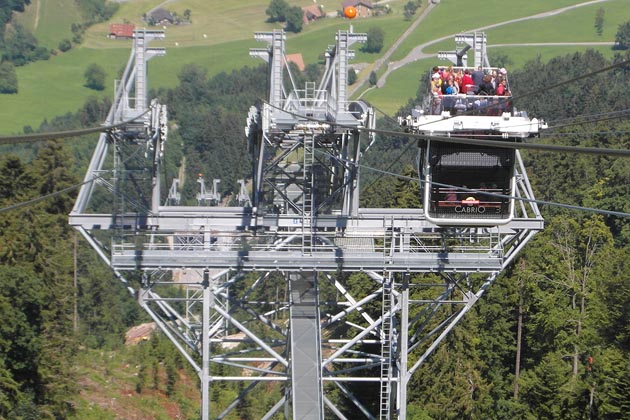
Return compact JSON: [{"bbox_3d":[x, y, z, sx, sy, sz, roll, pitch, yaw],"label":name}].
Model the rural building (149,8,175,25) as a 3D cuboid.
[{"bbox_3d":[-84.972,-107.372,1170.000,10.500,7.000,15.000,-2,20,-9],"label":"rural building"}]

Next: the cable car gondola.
[{"bbox_3d":[5.661,-2.214,75.000,4.900,4.700,4.000,0,20,-3],"label":"cable car gondola"}]

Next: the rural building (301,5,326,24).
[{"bbox_3d":[-2.134,-104.010,1120.000,10.500,7.200,11.500,10,22,22],"label":"rural building"}]

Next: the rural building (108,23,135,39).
[{"bbox_3d":[-99.267,-92.169,1080.000,13.200,6.800,11.500,1,20,-2],"label":"rural building"}]

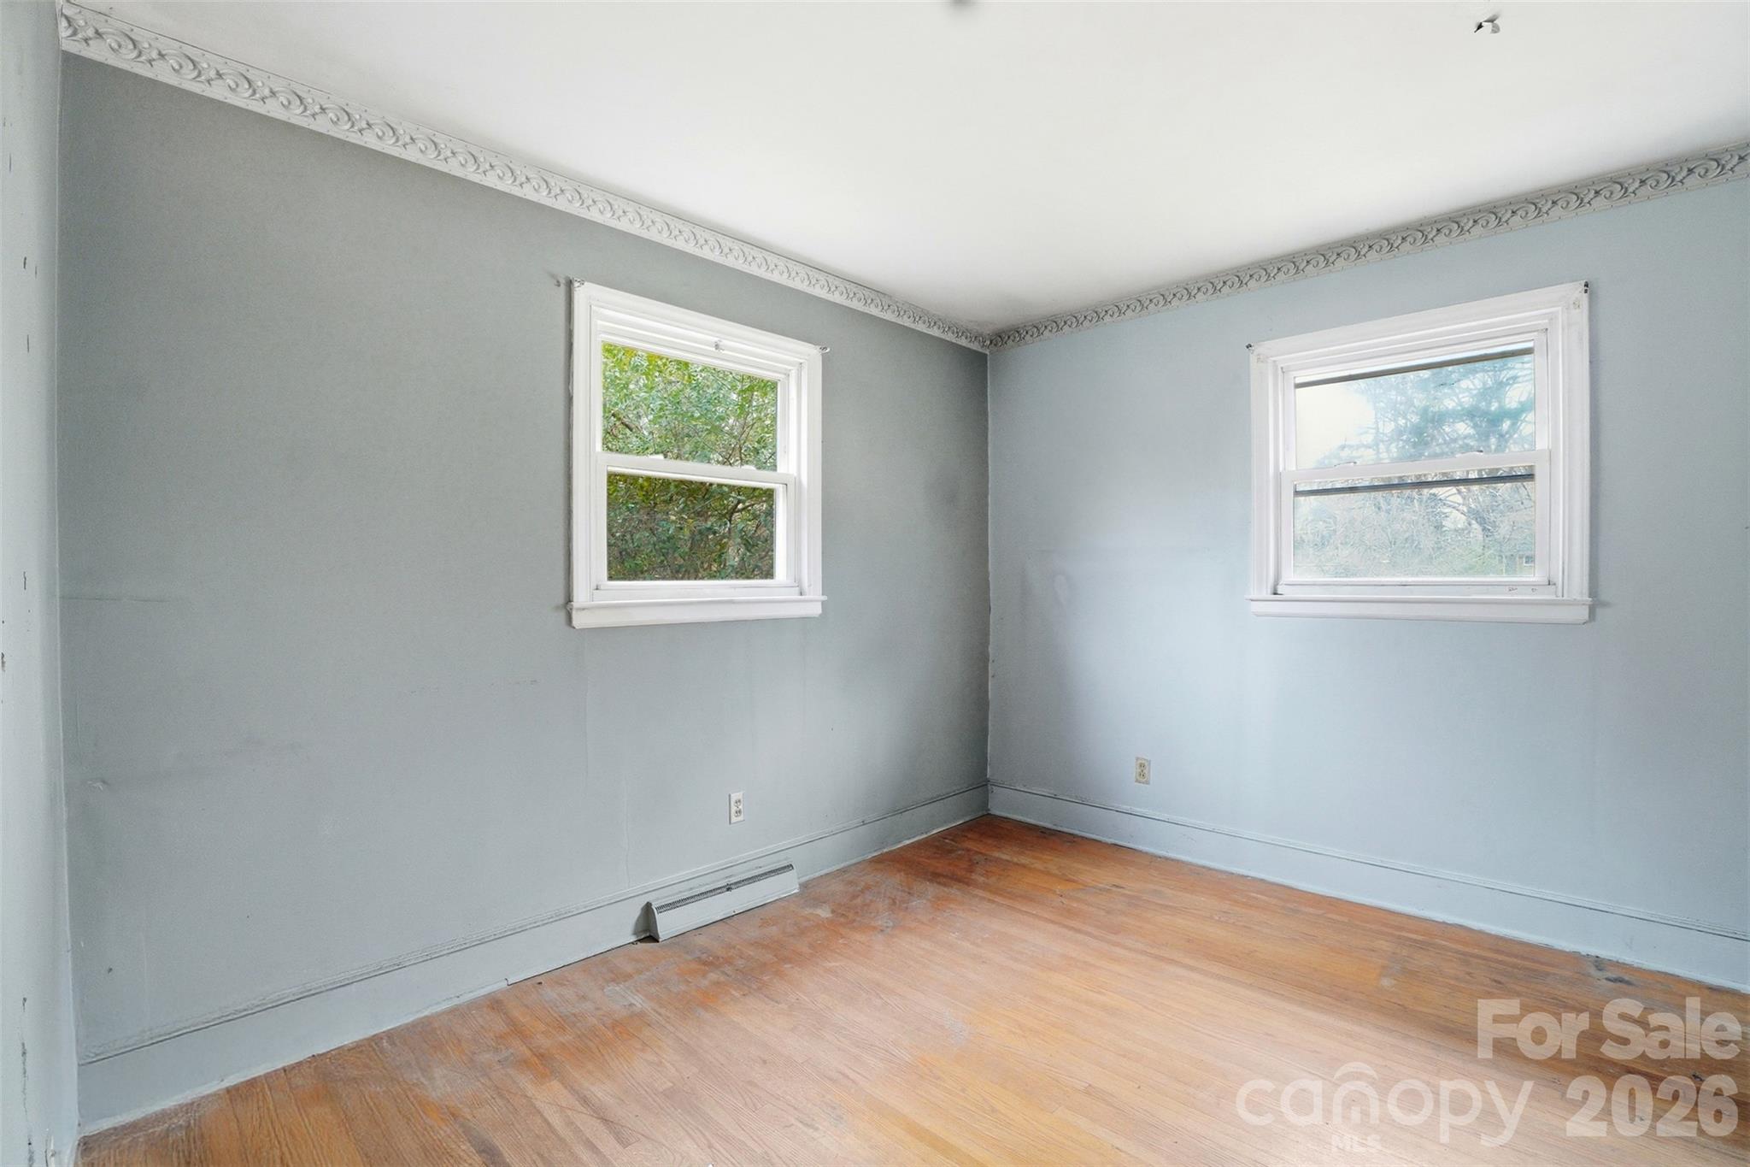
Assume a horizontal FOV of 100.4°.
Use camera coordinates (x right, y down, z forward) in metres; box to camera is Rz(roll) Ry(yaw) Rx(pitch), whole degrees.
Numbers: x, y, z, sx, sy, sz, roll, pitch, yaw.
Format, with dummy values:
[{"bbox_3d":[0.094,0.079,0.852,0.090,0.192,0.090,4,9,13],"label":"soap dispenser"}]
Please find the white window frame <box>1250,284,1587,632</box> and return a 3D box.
[{"bbox_3d":[1.962,-0.424,2.724,1.006,1.117,0.105,0,0,39],"label":"white window frame"}]

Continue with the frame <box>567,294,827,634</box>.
[{"bbox_3d":[-0.612,-0.415,2.716,1.048,1.112,0.105,0,1,-43],"label":"frame"}]

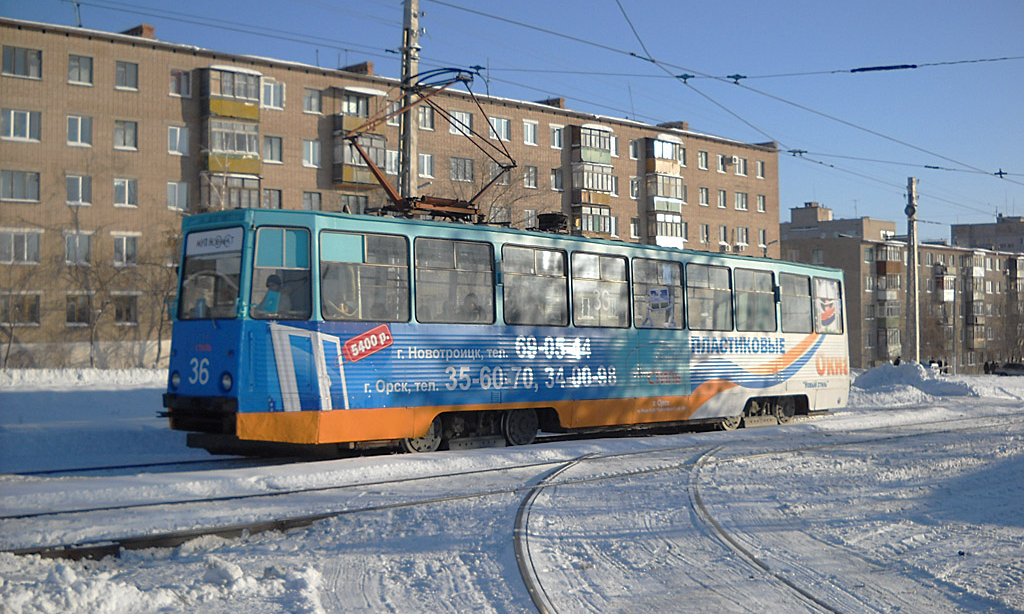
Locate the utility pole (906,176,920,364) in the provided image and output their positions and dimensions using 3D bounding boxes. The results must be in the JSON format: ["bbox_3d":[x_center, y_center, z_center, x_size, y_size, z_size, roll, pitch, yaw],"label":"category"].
[{"bbox_3d":[15.548,-1.008,47.000,0.440,8.099,0.440,-2,-3,43],"label":"utility pole"}]

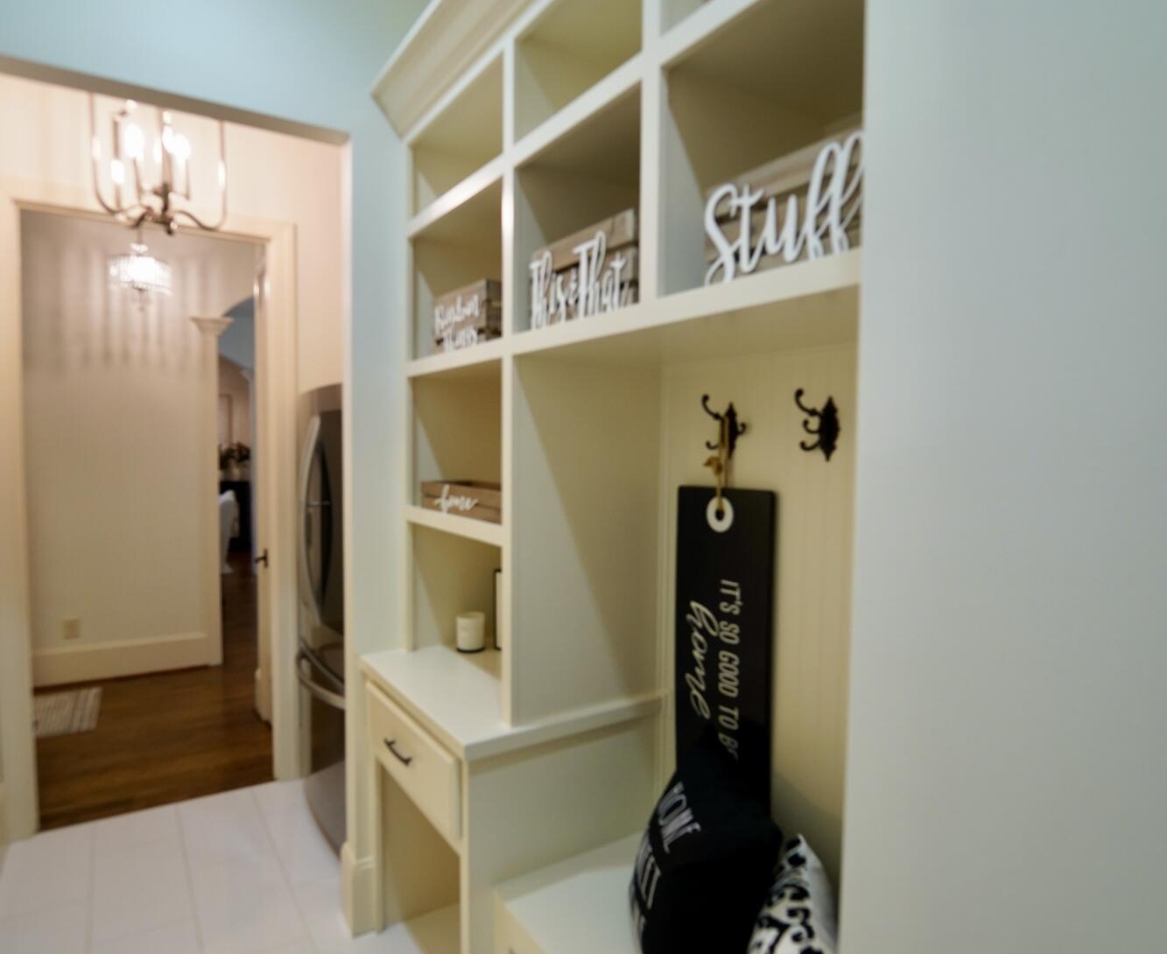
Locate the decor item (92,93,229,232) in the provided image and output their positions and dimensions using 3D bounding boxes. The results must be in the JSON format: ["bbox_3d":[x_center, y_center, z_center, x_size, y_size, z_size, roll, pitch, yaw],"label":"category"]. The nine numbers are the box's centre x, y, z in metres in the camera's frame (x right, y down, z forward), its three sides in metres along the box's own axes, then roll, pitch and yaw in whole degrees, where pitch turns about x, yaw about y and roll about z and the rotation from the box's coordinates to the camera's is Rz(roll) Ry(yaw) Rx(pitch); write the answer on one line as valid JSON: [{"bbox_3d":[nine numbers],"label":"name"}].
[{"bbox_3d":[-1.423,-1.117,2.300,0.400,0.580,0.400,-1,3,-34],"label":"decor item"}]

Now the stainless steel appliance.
[{"bbox_3d":[-0.768,0.521,2.877,0.820,1.780,0.900,-1,3,-34],"label":"stainless steel appliance"}]

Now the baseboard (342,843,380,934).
[{"bbox_3d":[-0.729,1.323,2.213,0.085,0.240,0.150,-1,3,-34],"label":"baseboard"}]

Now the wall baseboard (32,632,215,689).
[{"bbox_3d":[-3.029,1.194,4.454,1.020,0.230,0.025,-1,3,-31],"label":"wall baseboard"}]

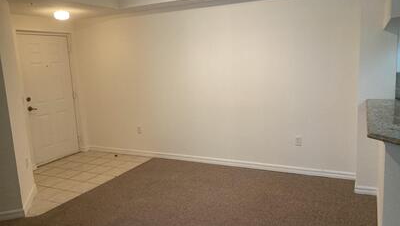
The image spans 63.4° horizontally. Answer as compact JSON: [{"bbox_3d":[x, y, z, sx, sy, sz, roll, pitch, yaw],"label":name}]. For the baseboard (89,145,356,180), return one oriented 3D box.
[{"bbox_3d":[-0.045,0.717,4.916,4.346,0.086,0.018,2,11,26],"label":"baseboard"}]

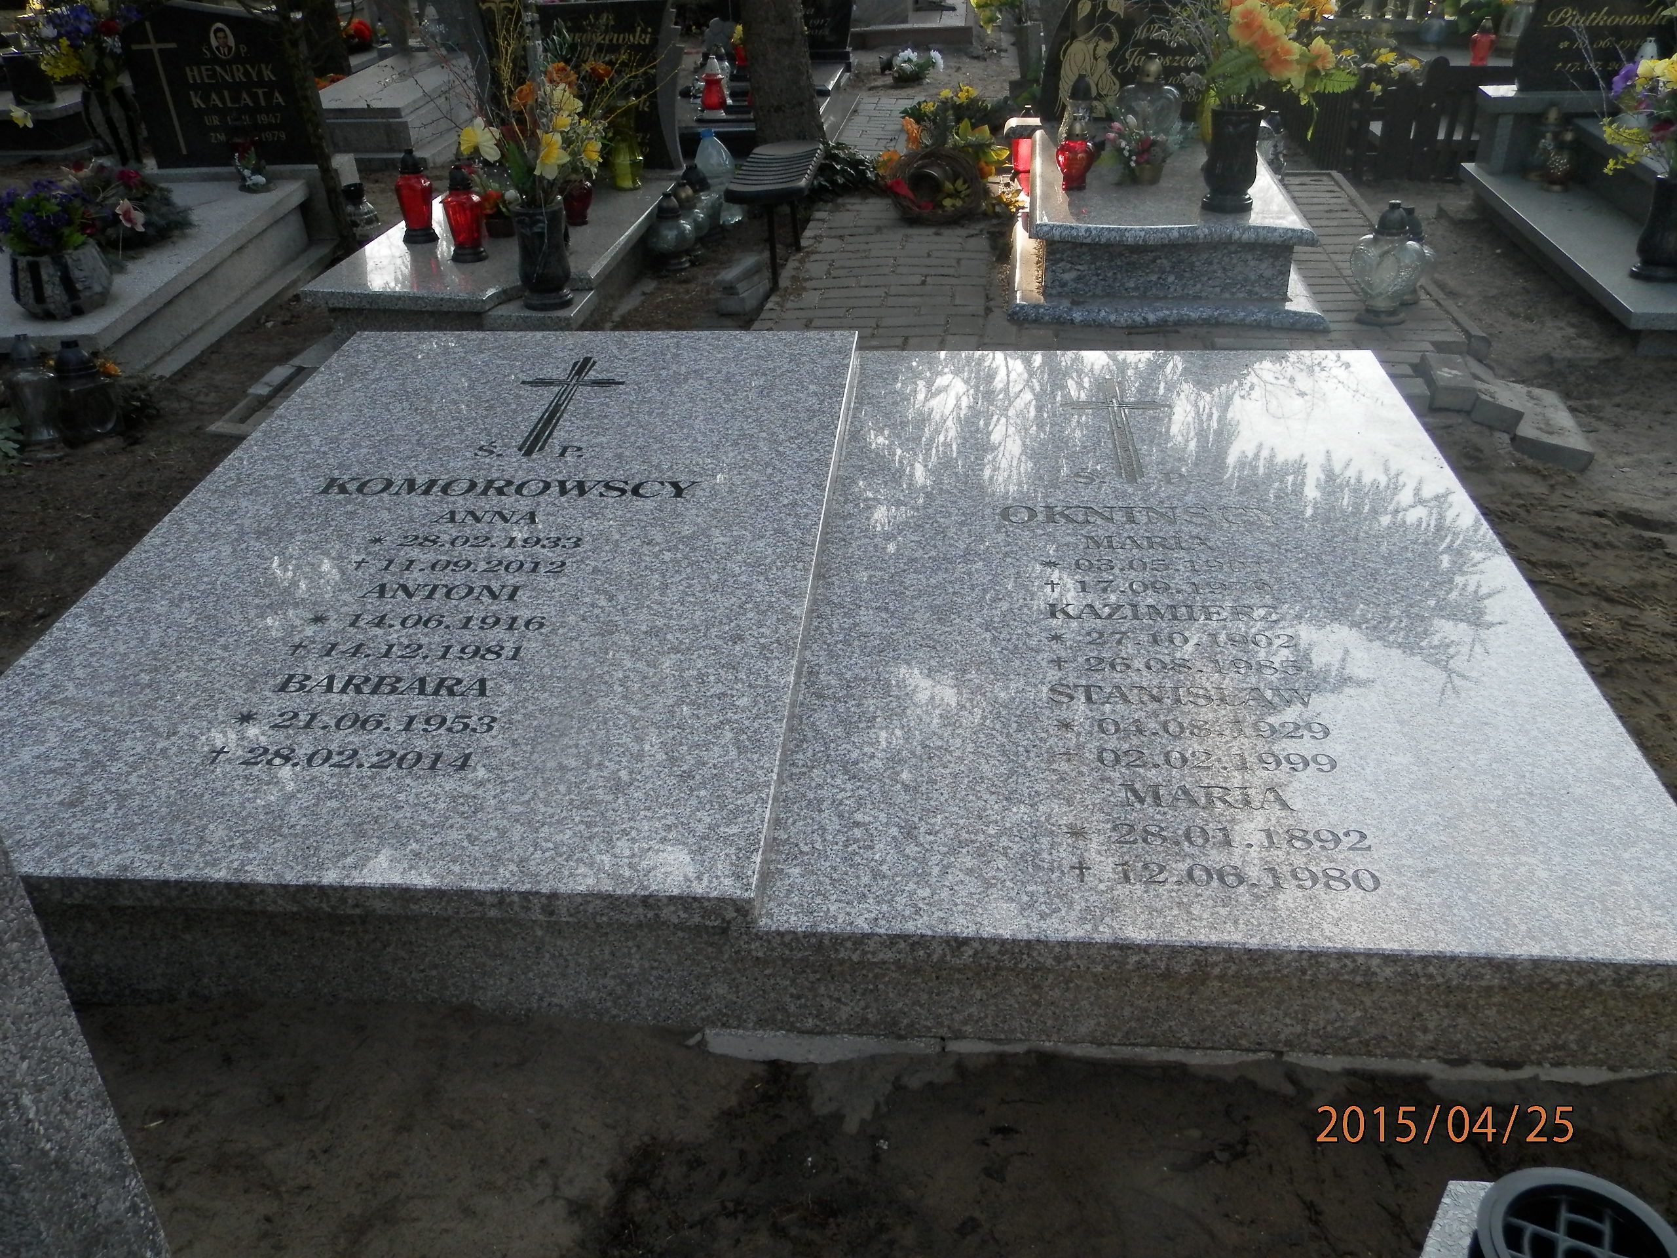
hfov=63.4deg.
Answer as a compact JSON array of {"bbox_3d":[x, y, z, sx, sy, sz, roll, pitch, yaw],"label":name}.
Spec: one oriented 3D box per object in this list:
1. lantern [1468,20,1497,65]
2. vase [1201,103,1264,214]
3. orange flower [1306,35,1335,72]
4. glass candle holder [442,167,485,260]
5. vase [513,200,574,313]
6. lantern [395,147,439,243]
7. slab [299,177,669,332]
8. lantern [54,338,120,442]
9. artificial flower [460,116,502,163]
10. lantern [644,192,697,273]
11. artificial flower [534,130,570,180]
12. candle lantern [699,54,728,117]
[{"bbox_3d":[2.882,-2.614,6.055,0.121,0.203,0.103,3,30,8],"label":"lantern"},{"bbox_3d":[1.131,-1.350,3.885,0.149,0.274,0.149,3,30,8],"label":"vase"},{"bbox_3d":[1.320,-1.579,3.720,0.070,0.085,0.085,22,38,33],"label":"orange flower"},{"bbox_3d":[-1.091,-1.211,3.952,0.115,0.265,0.115,-1,31,0],"label":"glass candle holder"},{"bbox_3d":[-0.811,-1.022,3.713,0.144,0.267,0.144,-1,30,1],"label":"vase"},{"bbox_3d":[-1.308,-1.332,4.172,0.113,0.271,0.113,1,30,5],"label":"lantern"},{"bbox_3d":[-1.040,-1.172,4.338,0.794,0.185,1.438,1,30,5],"label":"slab"},{"bbox_3d":[-1.846,-0.583,3.315,0.130,0.255,0.130,-23,38,-32],"label":"lantern"},{"bbox_3d":[-0.964,-1.317,3.650,0.070,0.110,0.105,-25,38,-33],"label":"artificial flower"},{"bbox_3d":[-0.552,-1.323,4.515,0.166,0.244,0.166,1,30,5],"label":"lantern"},{"bbox_3d":[-0.752,-1.244,3.562,0.085,0.112,0.065,5,31,12],"label":"artificial flower"},{"bbox_3d":[-0.526,-2.281,5.689,0.118,0.235,0.118,-1,31,0],"label":"candle lantern"}]

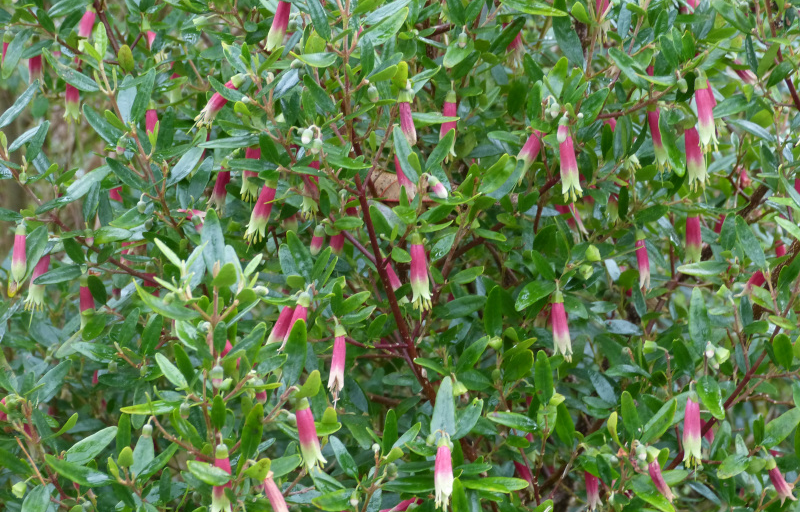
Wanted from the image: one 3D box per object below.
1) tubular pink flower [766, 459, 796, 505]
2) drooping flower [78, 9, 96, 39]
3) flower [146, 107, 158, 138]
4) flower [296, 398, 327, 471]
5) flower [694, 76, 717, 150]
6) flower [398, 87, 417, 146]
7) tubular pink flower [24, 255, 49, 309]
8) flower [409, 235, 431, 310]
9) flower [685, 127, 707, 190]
[{"bbox_3d":[0.209,0.124,1.310,0.010,0.031,0.010,-23,-17,0],"label":"tubular pink flower"},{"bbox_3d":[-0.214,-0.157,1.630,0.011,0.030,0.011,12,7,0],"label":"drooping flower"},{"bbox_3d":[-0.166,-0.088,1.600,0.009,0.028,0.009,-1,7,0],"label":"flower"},{"bbox_3d":[-0.048,0.094,1.250,0.012,0.040,0.012,-11,-6,0],"label":"flower"},{"bbox_3d":[0.186,-0.086,1.450,0.012,0.045,0.012,-6,7,0],"label":"flower"},{"bbox_3d":[0.005,-0.086,1.480,0.009,0.036,0.009,-7,7,0],"label":"flower"},{"bbox_3d":[-0.231,0.015,1.530,0.012,0.042,0.012,13,7,0],"label":"tubular pink flower"},{"bbox_3d":[0.010,0.009,1.260,0.011,0.041,0.011,-3,8,0],"label":"flower"},{"bbox_3d":[0.159,-0.054,1.290,0.011,0.038,0.011,-4,8,0],"label":"flower"}]

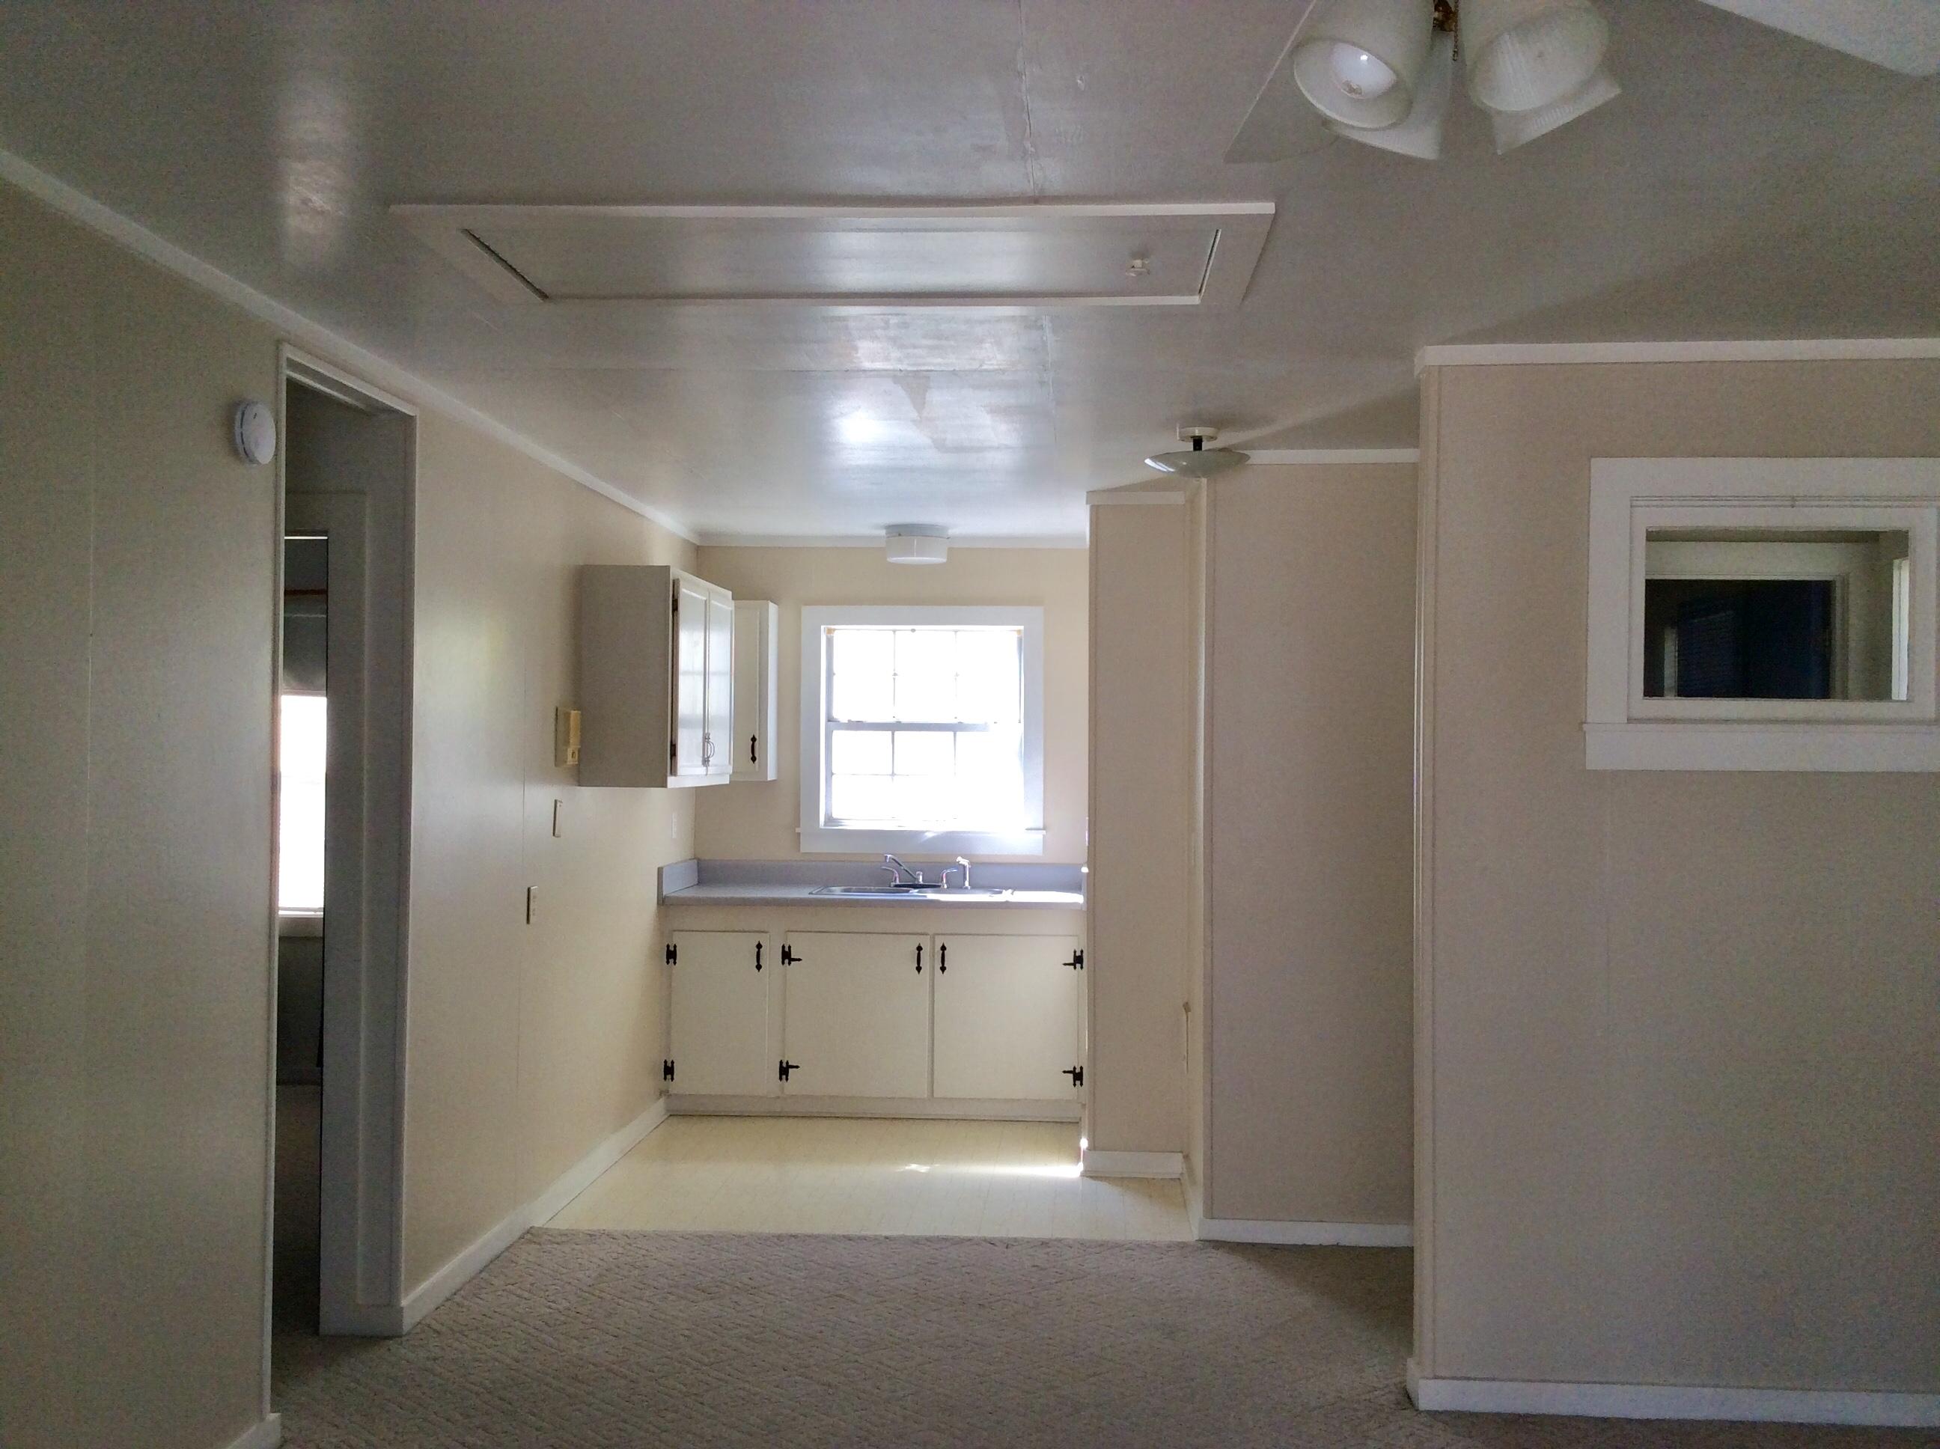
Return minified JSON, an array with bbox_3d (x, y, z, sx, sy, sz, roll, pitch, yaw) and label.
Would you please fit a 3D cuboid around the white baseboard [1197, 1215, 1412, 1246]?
[{"bbox_3d":[1.055,1.563,5.504,0.693,0.071,0.018,0,-1,4],"label":"white baseboard"}]

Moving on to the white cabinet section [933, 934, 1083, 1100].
[{"bbox_3d":[0.168,1.210,7.602,0.611,0.675,0.450,1,-1,4],"label":"white cabinet section"}]

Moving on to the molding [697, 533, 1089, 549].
[{"bbox_3d":[-0.341,-0.803,7.919,1.731,0.052,0.025,1,-1,4],"label":"molding"}]

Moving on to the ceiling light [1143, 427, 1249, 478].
[{"bbox_3d":[0.655,-0.781,5.177,0.297,0.139,0.301,0,-1,4],"label":"ceiling light"}]

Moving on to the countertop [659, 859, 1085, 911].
[{"bbox_3d":[-0.375,0.664,7.504,1.723,0.151,0.610,0,-1,4],"label":"countertop"}]

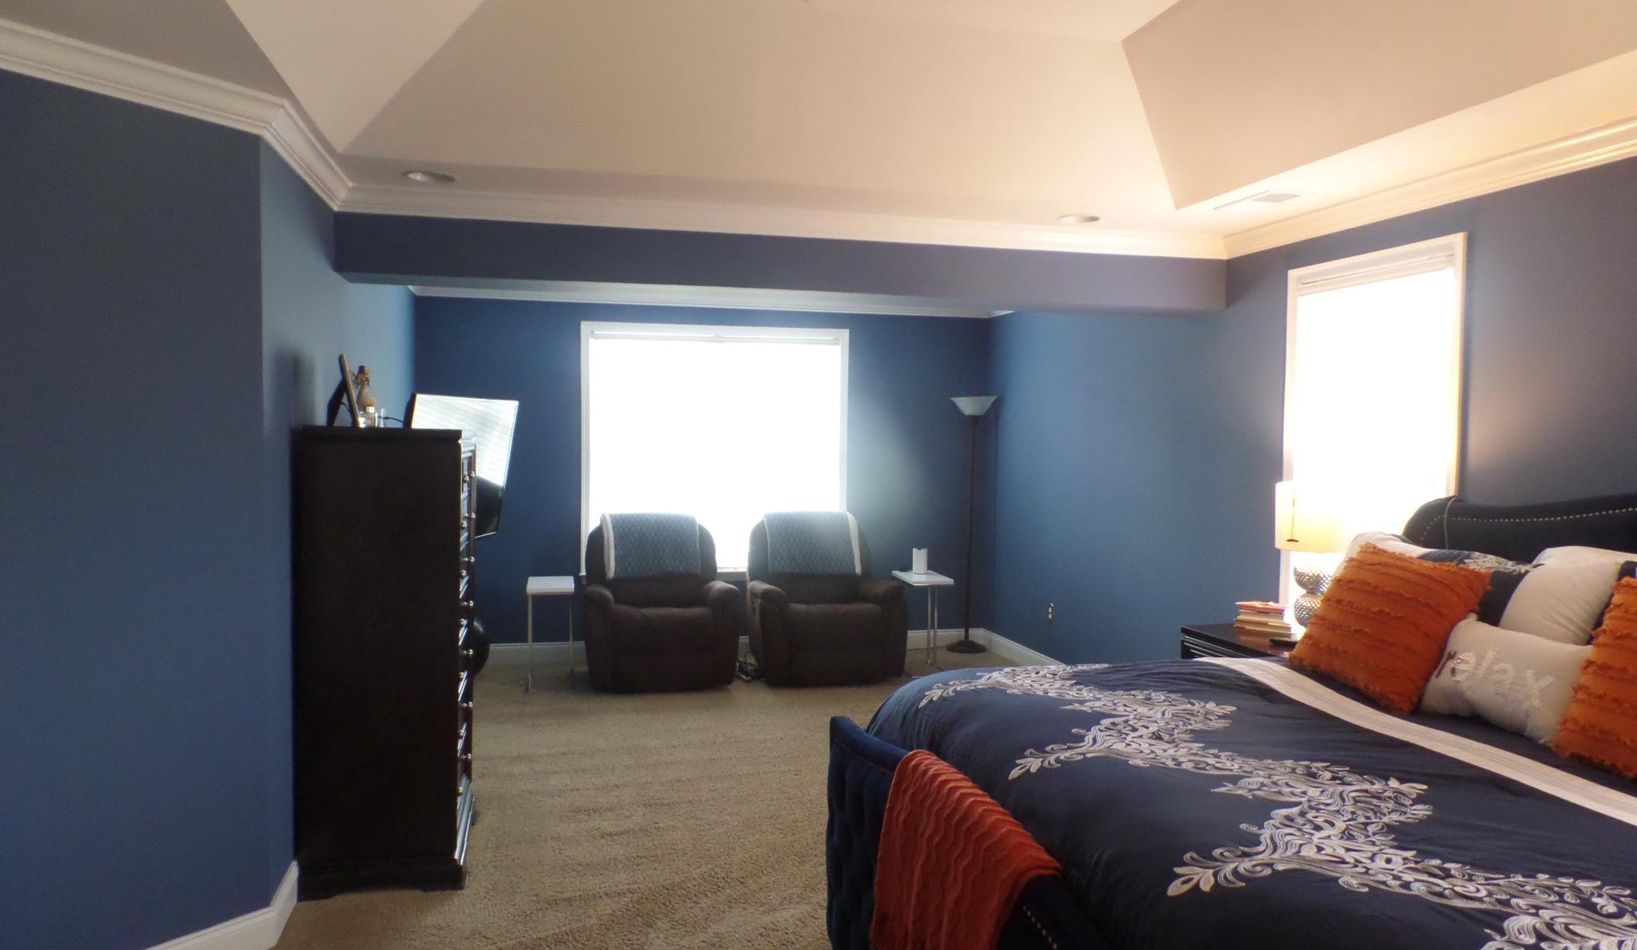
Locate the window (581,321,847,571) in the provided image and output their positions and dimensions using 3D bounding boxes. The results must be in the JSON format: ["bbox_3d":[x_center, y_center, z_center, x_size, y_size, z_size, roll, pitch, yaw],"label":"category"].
[{"bbox_3d":[-0.659,-0.164,7.139,1.757,1.624,0.103,0,2,-14],"label":"window"}]

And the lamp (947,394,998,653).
[{"bbox_3d":[1.040,0.330,7.418,0.316,1.749,0.316,0,2,0],"label":"lamp"}]

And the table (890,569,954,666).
[{"bbox_3d":[0.654,0.931,6.875,0.272,0.581,0.537,0,2,-10],"label":"table"}]

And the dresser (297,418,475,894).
[{"bbox_3d":[-1.451,0.584,3.739,0.500,1.470,0.676,0,2,-14],"label":"dresser"}]

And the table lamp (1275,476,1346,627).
[{"bbox_3d":[1.855,0.336,4.081,0.279,0.632,0.279,0,2,-14],"label":"table lamp"}]

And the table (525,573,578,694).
[{"bbox_3d":[-1.580,0.928,6.435,0.269,0.581,0.559,0,2,-14],"label":"table"}]

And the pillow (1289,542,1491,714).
[{"bbox_3d":[1.602,0.408,3.065,0.140,0.448,0.448,37,-6,-20],"label":"pillow"}]

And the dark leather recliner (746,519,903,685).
[{"bbox_3d":[0.021,0.730,6.814,0.889,0.978,0.882,0,2,-14],"label":"dark leather recliner"}]

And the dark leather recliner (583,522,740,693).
[{"bbox_3d":[-0.977,0.730,6.563,0.889,0.978,0.882,0,2,-14],"label":"dark leather recliner"}]

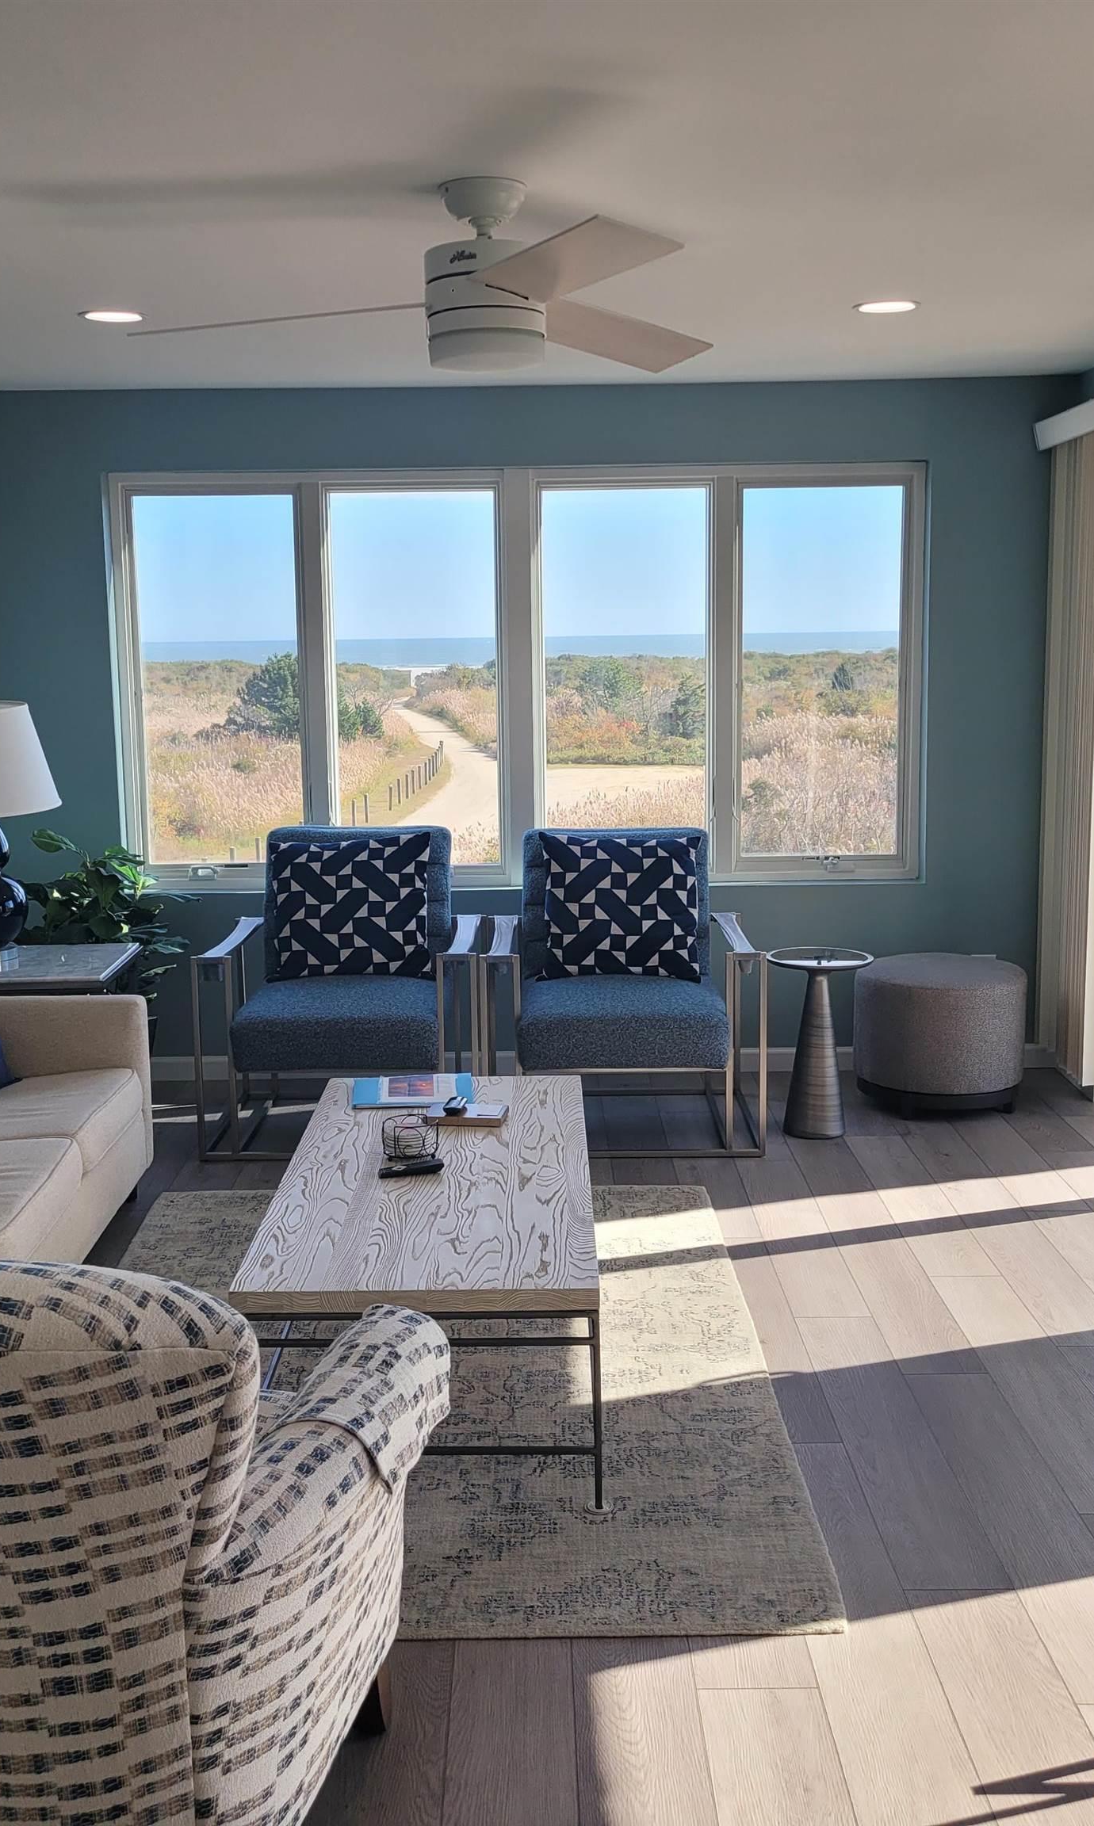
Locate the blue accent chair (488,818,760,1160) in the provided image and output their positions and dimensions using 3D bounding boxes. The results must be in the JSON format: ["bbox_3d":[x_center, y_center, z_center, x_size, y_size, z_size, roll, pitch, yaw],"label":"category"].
[{"bbox_3d":[0.233,0.231,5.983,0.867,0.933,0.849,-1,9,0],"label":"blue accent chair"}]

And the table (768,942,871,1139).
[{"bbox_3d":[0.873,0.423,5.877,0.344,0.573,0.344,-1,9,0],"label":"table"}]

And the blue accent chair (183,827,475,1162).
[{"bbox_3d":[-0.623,0.221,5.750,0.829,0.923,0.809,-1,9,0],"label":"blue accent chair"}]

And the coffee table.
[{"bbox_3d":[-0.238,0.770,4.119,0.668,0.423,1.617,-1,9,0],"label":"coffee table"}]

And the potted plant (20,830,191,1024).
[{"bbox_3d":[-1.434,0.191,5.990,0.553,0.933,0.553,-1,9,0],"label":"potted plant"}]

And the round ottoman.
[{"bbox_3d":[1.337,0.422,6.224,0.567,0.460,0.567,-1,9,0],"label":"round ottoman"}]

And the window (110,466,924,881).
[{"bbox_3d":[-0.079,-0.804,6.292,2.739,1.411,0.109,-1,9,0],"label":"window"}]

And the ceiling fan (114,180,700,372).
[{"bbox_3d":[-0.145,-1.197,3.442,1.313,0.336,1.283,-1,9,0],"label":"ceiling fan"}]

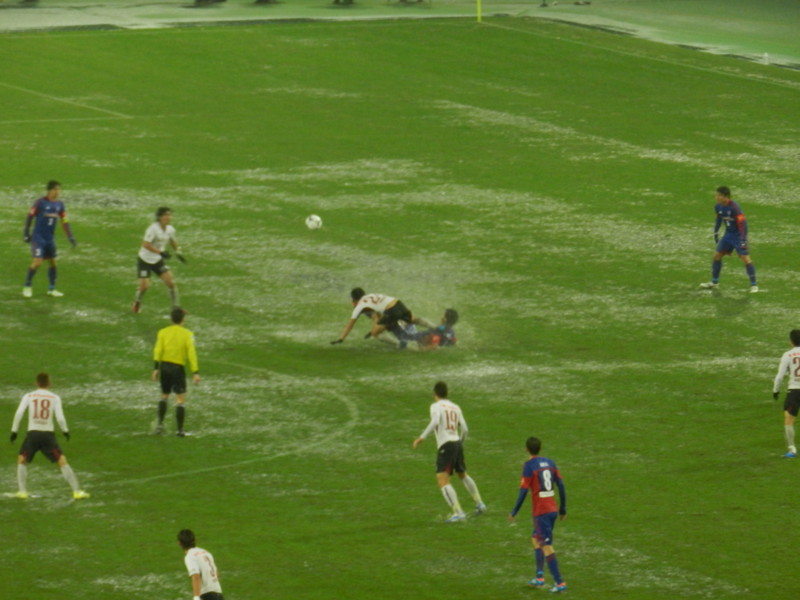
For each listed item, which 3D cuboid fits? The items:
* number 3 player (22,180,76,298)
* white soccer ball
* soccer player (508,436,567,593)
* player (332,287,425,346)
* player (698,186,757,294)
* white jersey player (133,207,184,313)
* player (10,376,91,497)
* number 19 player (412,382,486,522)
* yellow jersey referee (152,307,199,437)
[{"bbox_3d":[-5.199,-0.911,127.666,0.640,1.730,0.450,-3,7,-23],"label":"number 3 player"},{"bbox_3d":[-1.297,-1.170,129.500,0.220,0.220,0.220,0,7,0],"label":"white soccer ball"},{"bbox_3d":[1.613,2.457,99.159,0.530,1.760,0.460,-4,8,-30],"label":"soccer player"},{"bbox_3d":[-0.234,0.184,122.388,1.450,0.820,0.700,0,7,0],"label":"player"},{"bbox_3d":[4.938,-0.932,128.679,0.760,1.590,0.480,4,8,27],"label":"player"},{"bbox_3d":[-3.524,-0.611,125.972,0.570,1.540,0.580,-7,9,-45],"label":"white jersey player"},{"bbox_3d":[-4.354,1.665,106.459,0.970,1.590,0.480,0,7,0],"label":"player"},{"bbox_3d":[0.619,1.821,104.864,0.680,1.680,0.600,-5,8,-35],"label":"number 19 player"},{"bbox_3d":[-2.928,0.920,112.371,0.590,1.690,0.370,1,7,3],"label":"yellow jersey referee"}]

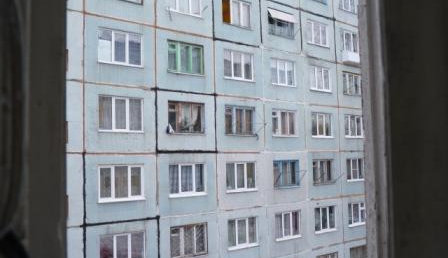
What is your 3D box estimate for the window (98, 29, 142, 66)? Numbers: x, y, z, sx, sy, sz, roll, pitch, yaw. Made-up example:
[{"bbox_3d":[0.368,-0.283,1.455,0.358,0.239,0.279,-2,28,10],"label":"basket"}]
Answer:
[{"bbox_3d":[-4.148,-3.229,18.283,2.000,1.380,0.140,2,-5,-40],"label":"window"}]

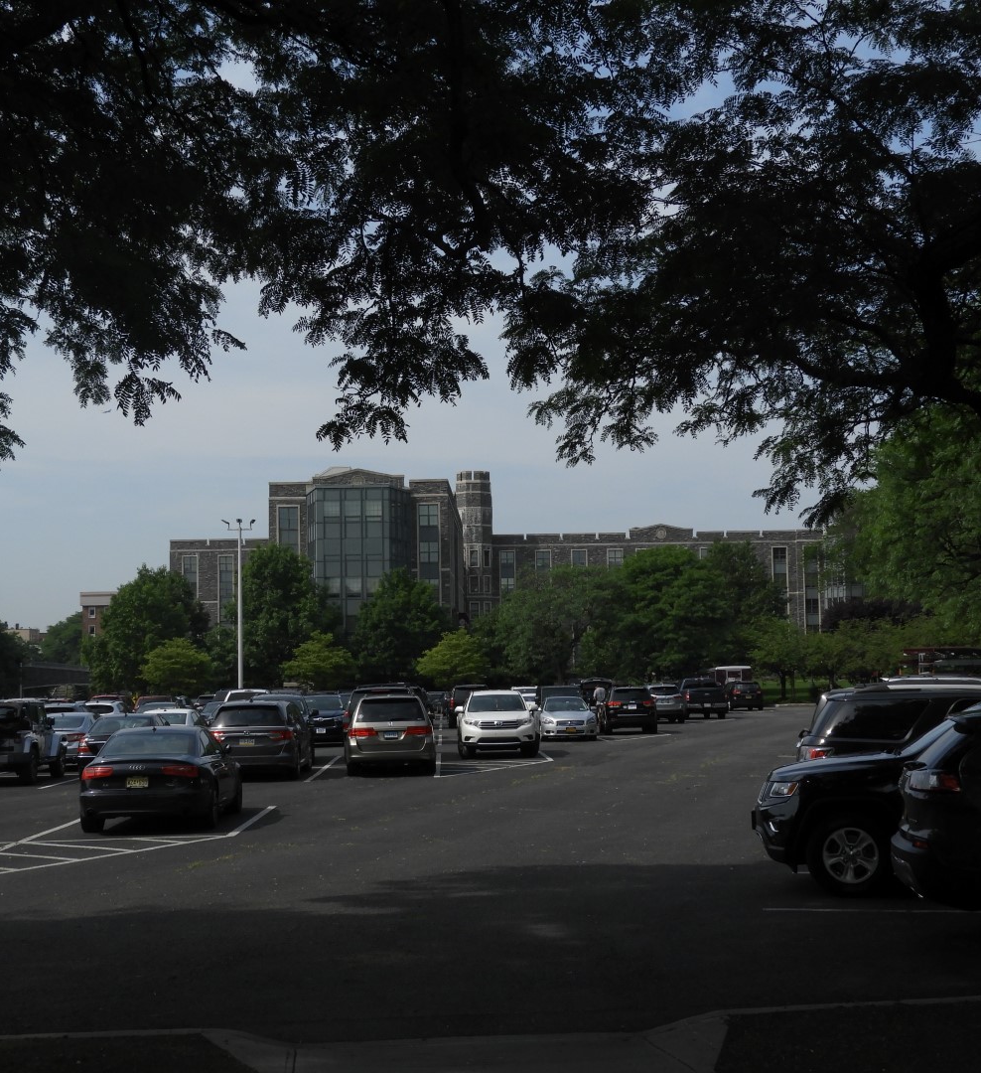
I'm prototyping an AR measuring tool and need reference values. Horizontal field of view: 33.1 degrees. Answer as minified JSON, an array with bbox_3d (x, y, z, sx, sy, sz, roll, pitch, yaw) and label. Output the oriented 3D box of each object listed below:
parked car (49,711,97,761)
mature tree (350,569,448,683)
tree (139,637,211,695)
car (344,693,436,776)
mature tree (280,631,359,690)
[{"bbox_3d":[-10.612,5.124,41.757,1.840,1.460,4.850,-1,-4,-2],"label":"parked car"},{"bbox_3d":[-6.764,7.626,122.000,7.176,10.386,7.176,-1,-4,0],"label":"mature tree"},{"bbox_3d":[-19.948,8.995,105.000,4.614,5.141,4.614,-1,-4,0],"label":"tree"},{"bbox_3d":[-2.220,4.553,38.200,1.960,1.760,5.100,0,-5,-1],"label":"car"},{"bbox_3d":[-10.897,8.736,105.000,4.827,5.334,4.827,-1,-4,0],"label":"mature tree"}]

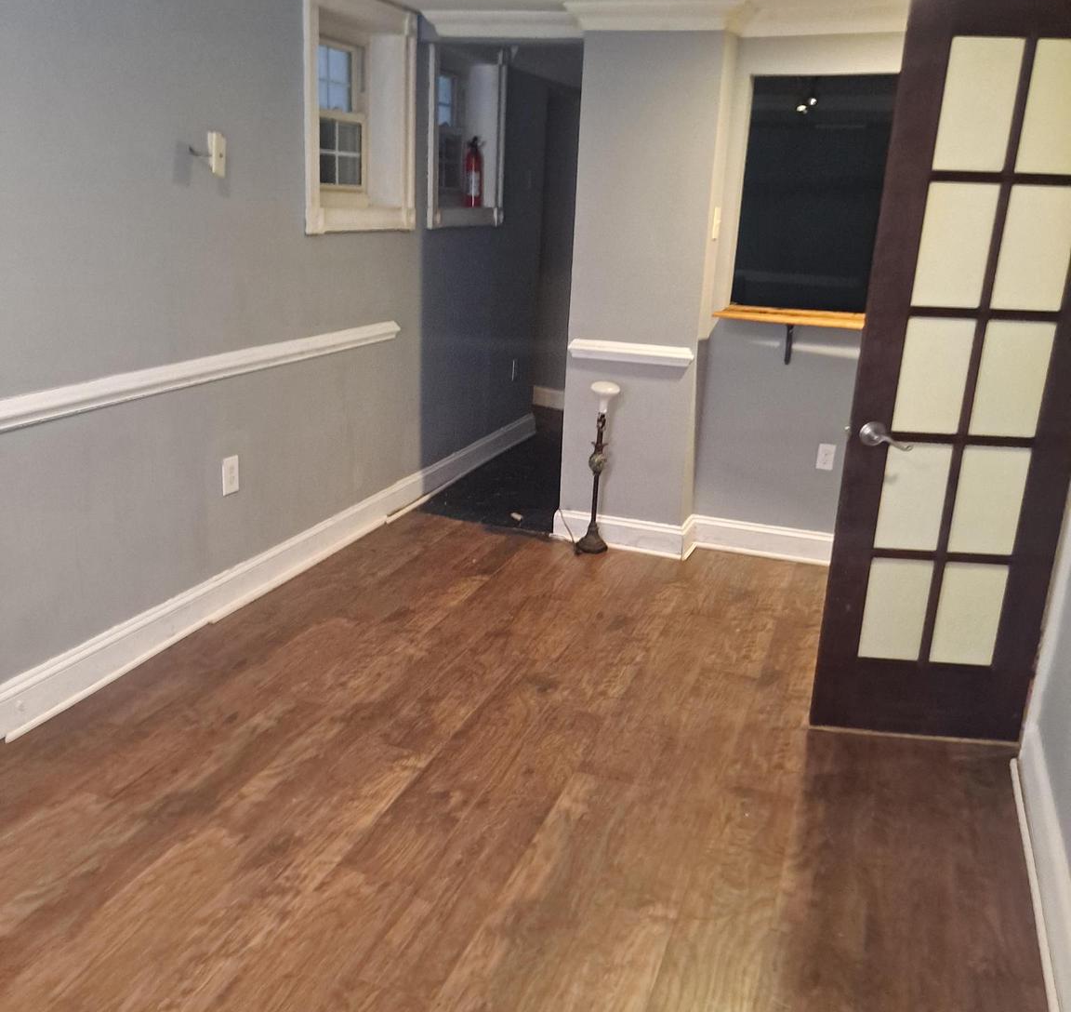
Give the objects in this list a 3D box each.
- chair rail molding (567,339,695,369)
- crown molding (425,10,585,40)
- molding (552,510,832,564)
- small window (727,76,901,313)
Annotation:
[{"bbox_3d":[0.399,-0.645,4.351,0.553,0.077,0.038,8,18,19],"label":"chair rail molding"},{"bbox_3d":[-0.115,-1.996,4.277,0.710,0.095,0.091,8,18,19],"label":"crown molding"},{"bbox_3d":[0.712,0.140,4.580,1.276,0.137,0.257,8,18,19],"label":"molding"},{"bbox_3d":[1.125,-1.241,4.138,0.598,0.906,0.091,8,18,19],"label":"small window"}]

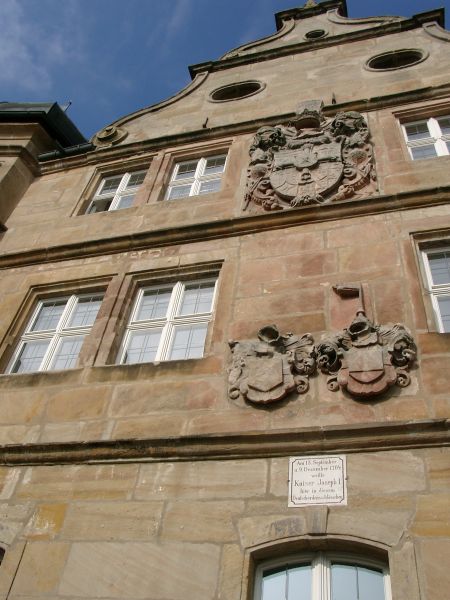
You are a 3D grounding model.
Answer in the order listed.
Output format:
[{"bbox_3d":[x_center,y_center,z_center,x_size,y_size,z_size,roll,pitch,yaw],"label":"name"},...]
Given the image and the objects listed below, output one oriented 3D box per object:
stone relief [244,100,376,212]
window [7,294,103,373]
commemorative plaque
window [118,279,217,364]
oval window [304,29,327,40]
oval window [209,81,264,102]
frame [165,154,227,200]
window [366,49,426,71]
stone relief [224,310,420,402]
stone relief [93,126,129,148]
[{"bbox_3d":[1.280,-2.341,9.068,1.880,2.679,0.305,-7,-48,15],"label":"stone relief"},{"bbox_3d":[-2.241,0.486,7.921,1.062,1.495,0.113,-7,-48,15],"label":"window"},{"bbox_3d":[0.812,1.574,5.158,0.501,0.479,0.024,-7,-48,15],"label":"commemorative plaque"},{"bbox_3d":[-0.710,0.315,7.514,1.090,1.528,0.113,-7,-48,15],"label":"window"},{"bbox_3d":[1.977,-5.733,12.802,0.540,0.540,0.141,-7,-48,15],"label":"oval window"},{"bbox_3d":[0.248,-4.103,11.680,1.175,0.916,0.141,-7,-48,15],"label":"oval window"},{"bbox_3d":[-0.470,-1.987,9.955,0.978,1.387,0.113,-7,-48,15],"label":"frame"},{"bbox_3d":[3.167,-4.411,10.884,1.137,0.902,0.141,-7,-48,15],"label":"window"},{"bbox_3d":[0.935,0.571,6.034,1.918,1.151,0.259,-7,-48,15],"label":"stone relief"},{"bbox_3d":[-2.224,-3.106,11.326,0.752,0.846,0.235,-7,-48,15],"label":"stone relief"}]

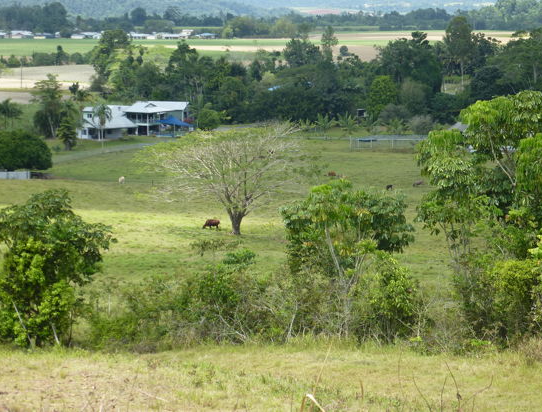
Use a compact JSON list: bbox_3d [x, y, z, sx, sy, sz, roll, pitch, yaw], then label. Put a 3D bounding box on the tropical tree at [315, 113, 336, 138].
[{"bbox_3d":[11.085,-16.373,365.000,4.400,5.200,4.200,0,7,0],"label":"tropical tree"}]

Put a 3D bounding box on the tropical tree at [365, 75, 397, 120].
[{"bbox_3d":[23.920,-22.955,385.000,6.900,9.800,6.500,0,7,0],"label":"tropical tree"}]

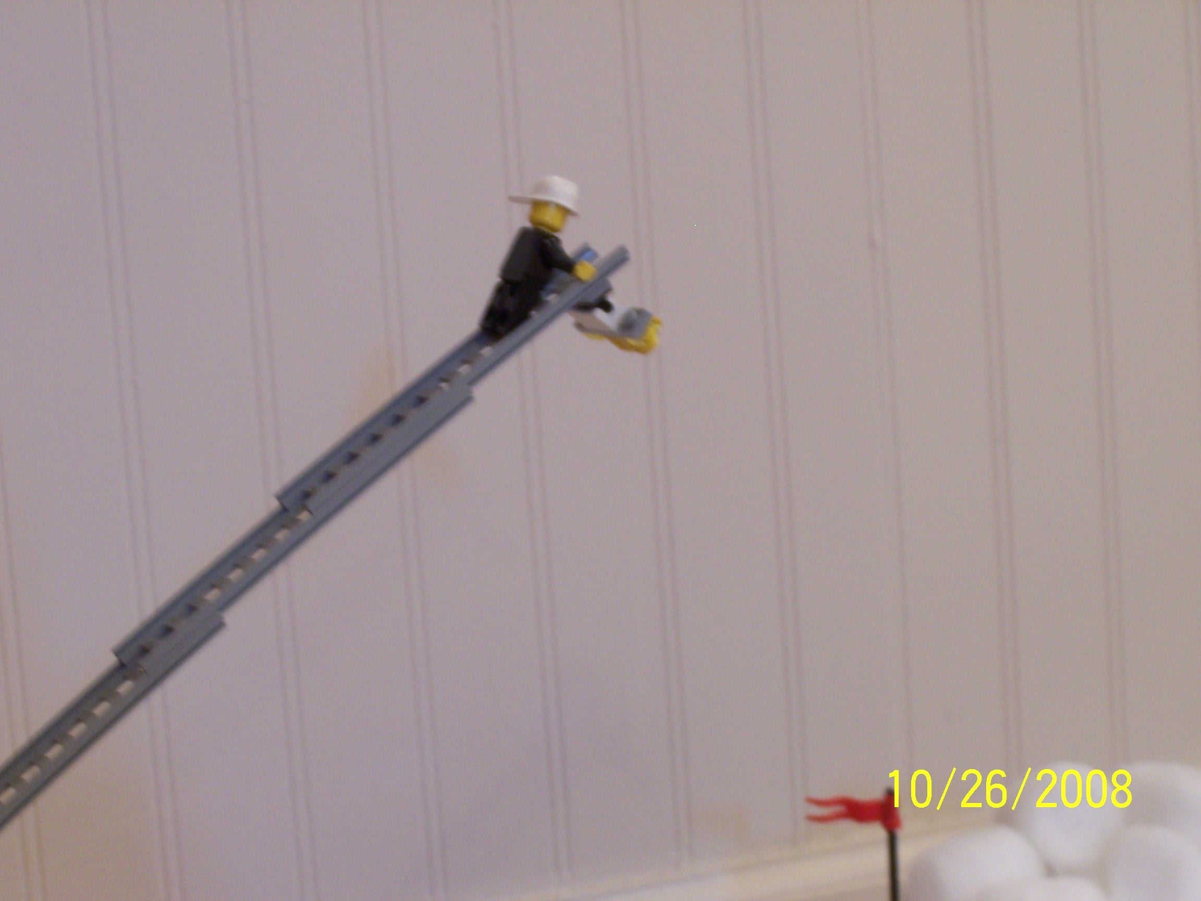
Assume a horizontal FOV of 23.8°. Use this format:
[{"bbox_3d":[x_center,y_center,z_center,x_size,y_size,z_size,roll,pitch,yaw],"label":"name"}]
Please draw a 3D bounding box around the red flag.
[{"bbox_3d":[0.081,0.116,0.910,0.032,0.012,0.006,-2,7,18],"label":"red flag"}]

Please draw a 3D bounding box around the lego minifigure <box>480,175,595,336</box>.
[{"bbox_3d":[-0.016,-0.048,0.730,0.025,0.042,0.024,18,1,-24],"label":"lego minifigure"}]

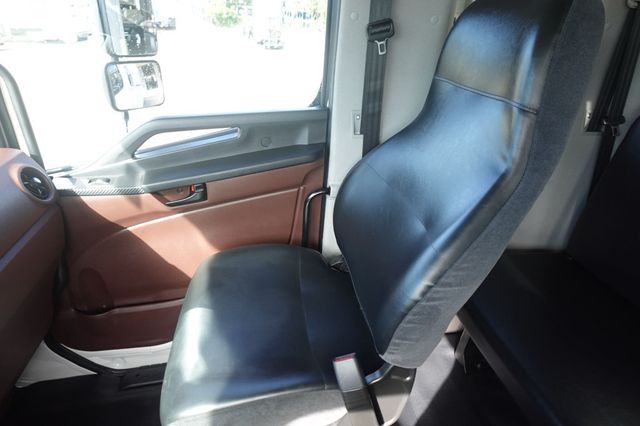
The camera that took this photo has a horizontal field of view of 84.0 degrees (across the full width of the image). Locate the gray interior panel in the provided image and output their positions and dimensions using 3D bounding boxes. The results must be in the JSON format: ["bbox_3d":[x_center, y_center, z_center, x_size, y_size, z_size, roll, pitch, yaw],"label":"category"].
[{"bbox_3d":[-0.371,-0.182,1.041,0.790,0.234,0.120,-4,29,-11],"label":"gray interior panel"}]

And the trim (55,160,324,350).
[{"bbox_3d":[-0.442,0.168,1.215,0.912,0.698,0.110,-4,29,-11],"label":"trim"}]

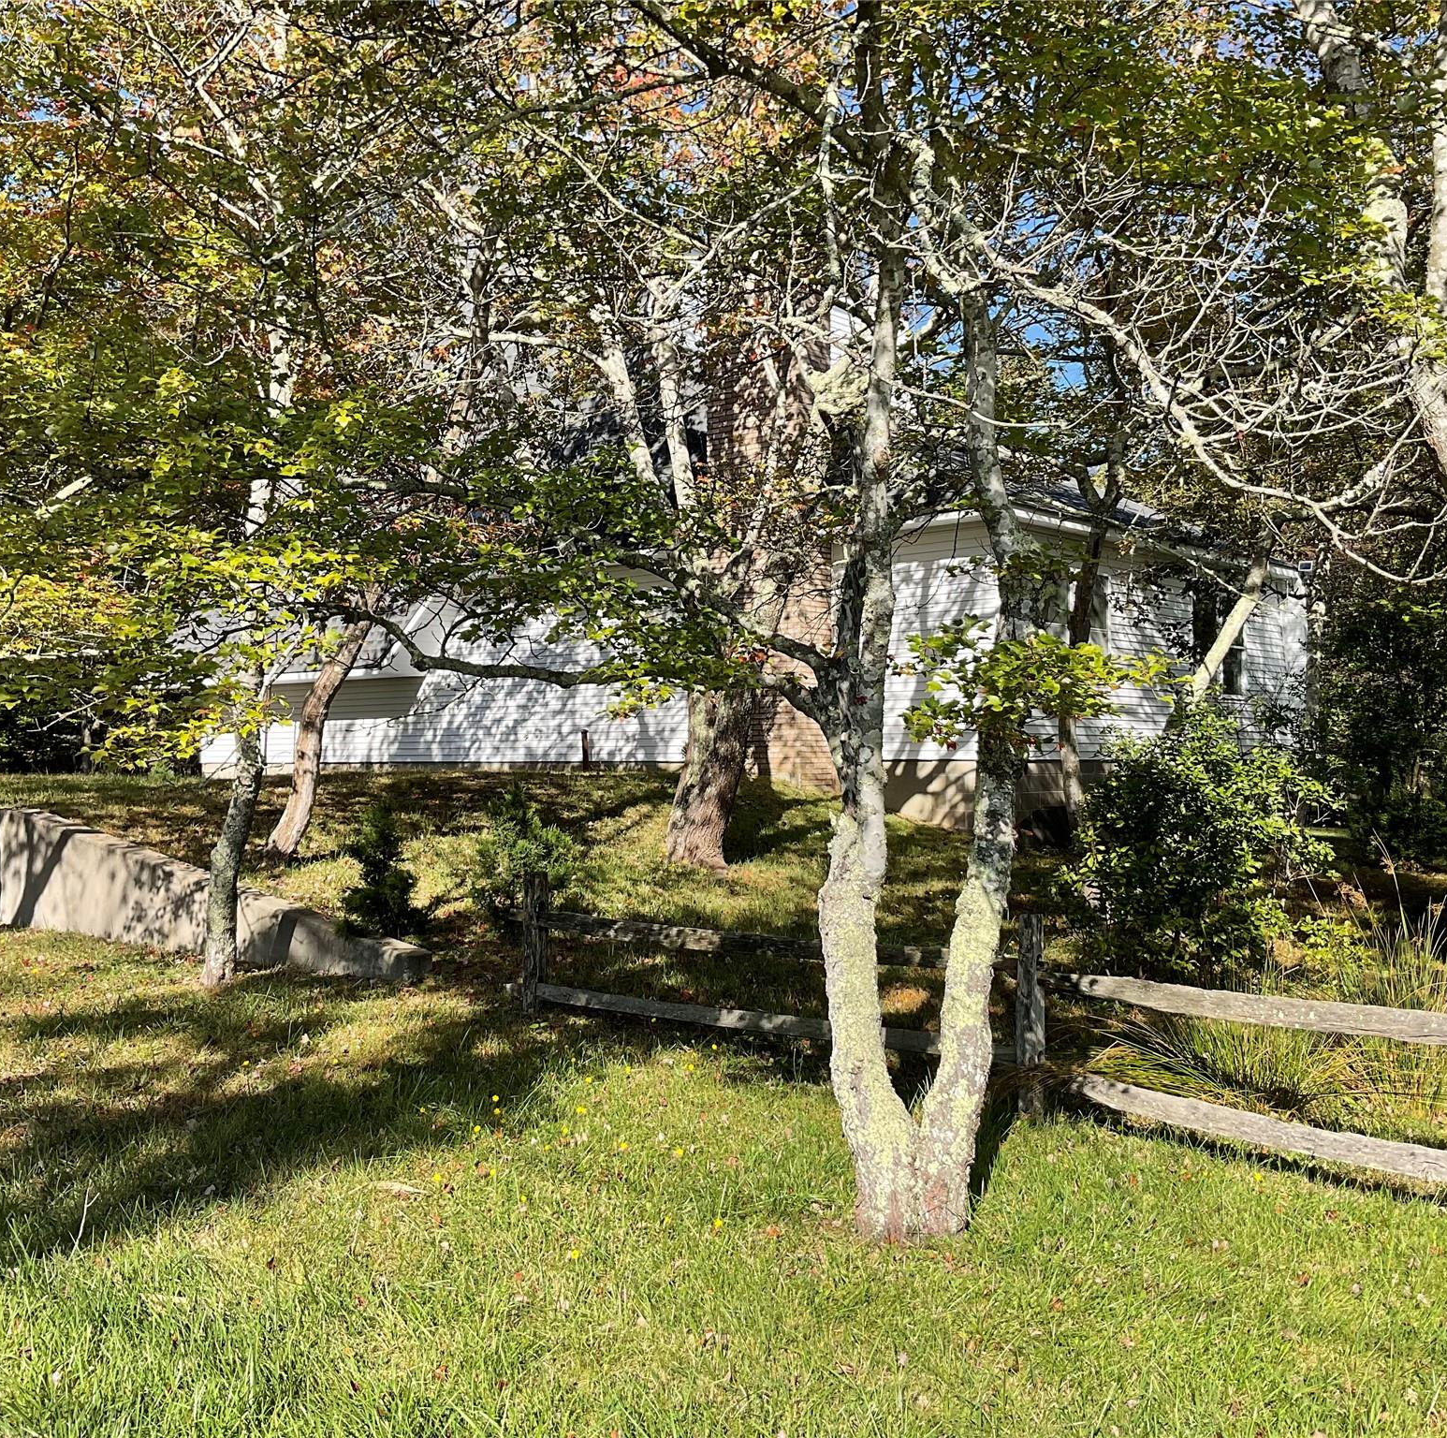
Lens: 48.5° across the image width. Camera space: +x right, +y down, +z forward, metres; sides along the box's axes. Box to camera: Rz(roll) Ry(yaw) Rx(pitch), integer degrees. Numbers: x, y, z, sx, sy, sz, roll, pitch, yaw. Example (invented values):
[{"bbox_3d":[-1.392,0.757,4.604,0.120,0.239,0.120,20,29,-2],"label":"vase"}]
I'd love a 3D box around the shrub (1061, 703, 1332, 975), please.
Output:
[{"bbox_3d":[3.311,0.856,11.200,1.870,1.891,1.700,0,-1,0],"label":"shrub"}]

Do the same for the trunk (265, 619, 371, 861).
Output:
[{"bbox_3d":[-3.589,0.185,14.200,0.933,2.115,0.450,0,-2,0],"label":"trunk"}]

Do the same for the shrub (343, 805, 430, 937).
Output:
[{"bbox_3d":[-2.503,1.126,11.900,0.657,0.986,0.620,0,-2,0],"label":"shrub"}]

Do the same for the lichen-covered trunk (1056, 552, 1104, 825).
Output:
[{"bbox_3d":[3.477,-0.227,15.700,0.469,2.811,0.300,0,-1,0],"label":"lichen-covered trunk"}]

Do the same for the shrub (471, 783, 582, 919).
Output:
[{"bbox_3d":[-1.447,0.952,11.800,0.801,0.996,0.780,0,-2,0],"label":"shrub"}]

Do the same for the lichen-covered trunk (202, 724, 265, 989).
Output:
[{"bbox_3d":[-3.283,0.922,10.750,0.421,1.774,0.300,0,-1,0],"label":"lichen-covered trunk"}]

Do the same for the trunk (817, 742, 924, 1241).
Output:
[{"bbox_3d":[0.475,0.861,5.200,0.335,1.658,0.270,0,-1,0],"label":"trunk"}]

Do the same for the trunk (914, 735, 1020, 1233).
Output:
[{"bbox_3d":[0.793,0.862,5.220,0.346,1.621,0.270,0,-1,0],"label":"trunk"}]

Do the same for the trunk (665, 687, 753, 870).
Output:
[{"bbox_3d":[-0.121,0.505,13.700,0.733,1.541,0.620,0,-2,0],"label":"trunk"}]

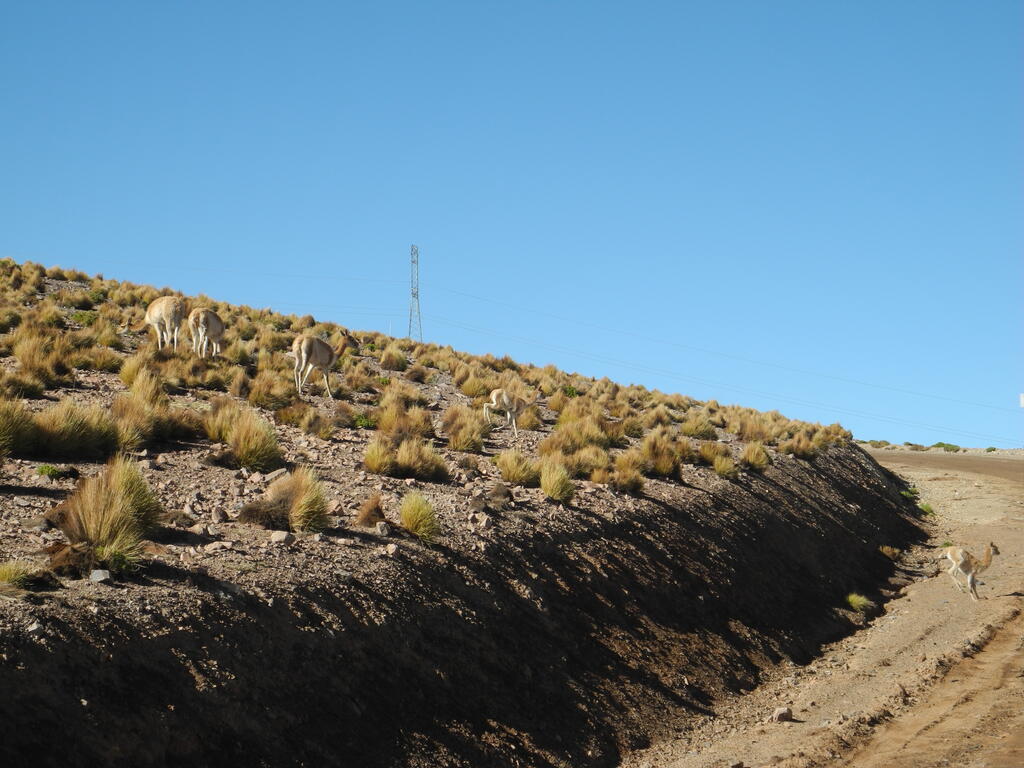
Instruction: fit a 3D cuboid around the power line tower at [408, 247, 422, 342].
[{"bbox_3d":[-22.557,-20.921,650.000,3.200,25.000,3.200,0,-1,0],"label":"power line tower"}]

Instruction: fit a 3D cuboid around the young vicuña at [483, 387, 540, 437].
[{"bbox_3d":[-0.008,0.443,42.500,0.920,0.770,0.300,0,-1,-21],"label":"young vicuña"}]

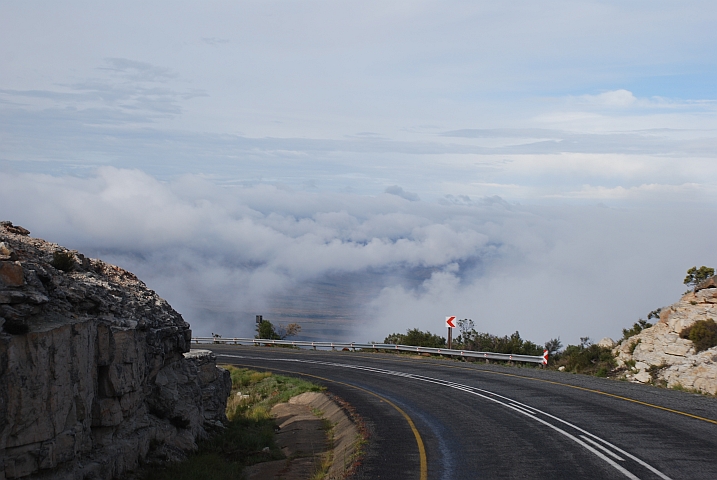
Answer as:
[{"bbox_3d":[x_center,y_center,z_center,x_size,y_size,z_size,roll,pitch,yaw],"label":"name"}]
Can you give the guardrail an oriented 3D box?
[{"bbox_3d":[-1.600,7.600,91.500,3.300,0.780,61.500,0,-3,-23],"label":"guardrail"}]

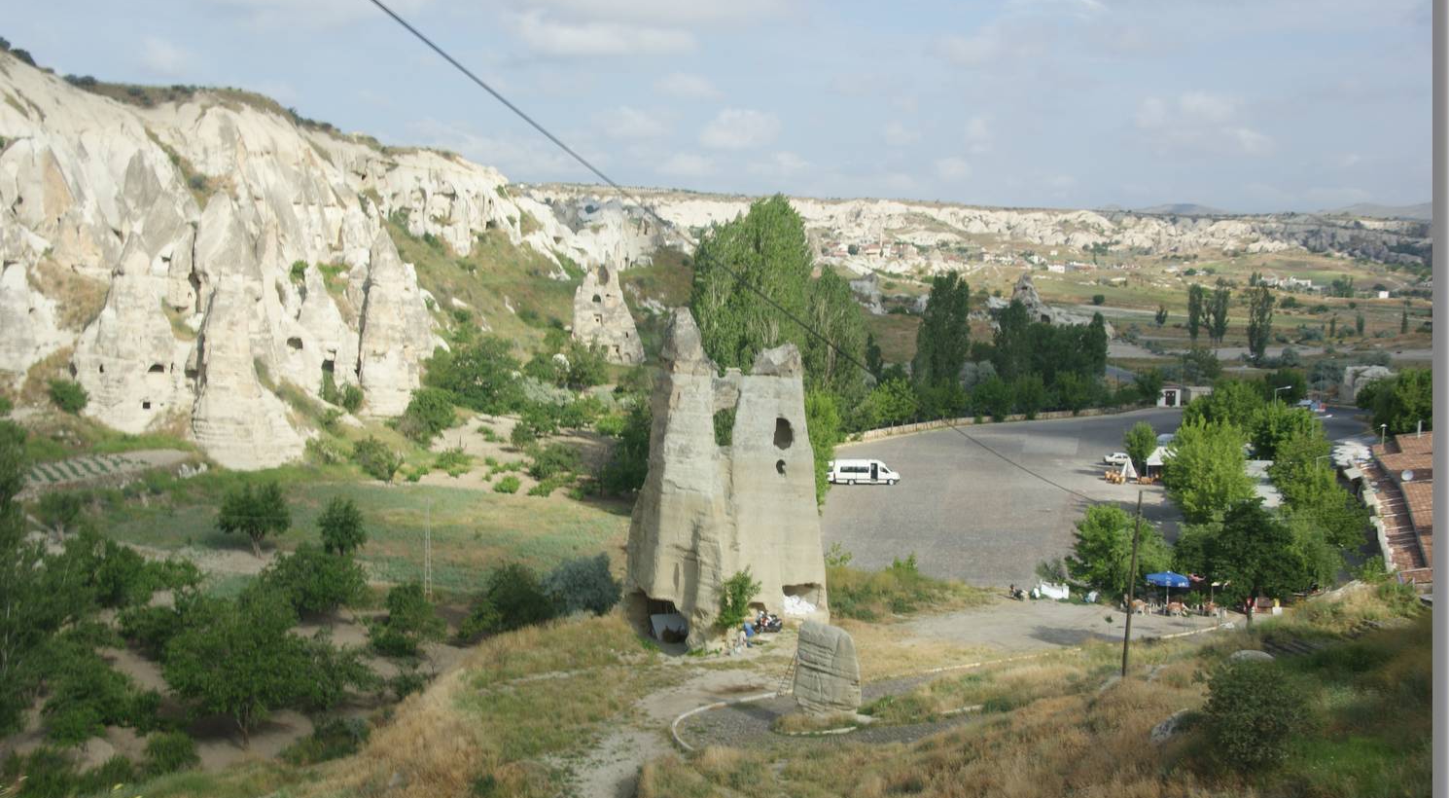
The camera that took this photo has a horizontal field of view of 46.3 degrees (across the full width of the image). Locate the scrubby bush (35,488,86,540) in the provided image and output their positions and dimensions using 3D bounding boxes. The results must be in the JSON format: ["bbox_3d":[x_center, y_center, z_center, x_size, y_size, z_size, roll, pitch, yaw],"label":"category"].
[{"bbox_3d":[-55.760,9.737,142.000,4.398,4.307,4.178,-2,6,-22],"label":"scrubby bush"}]

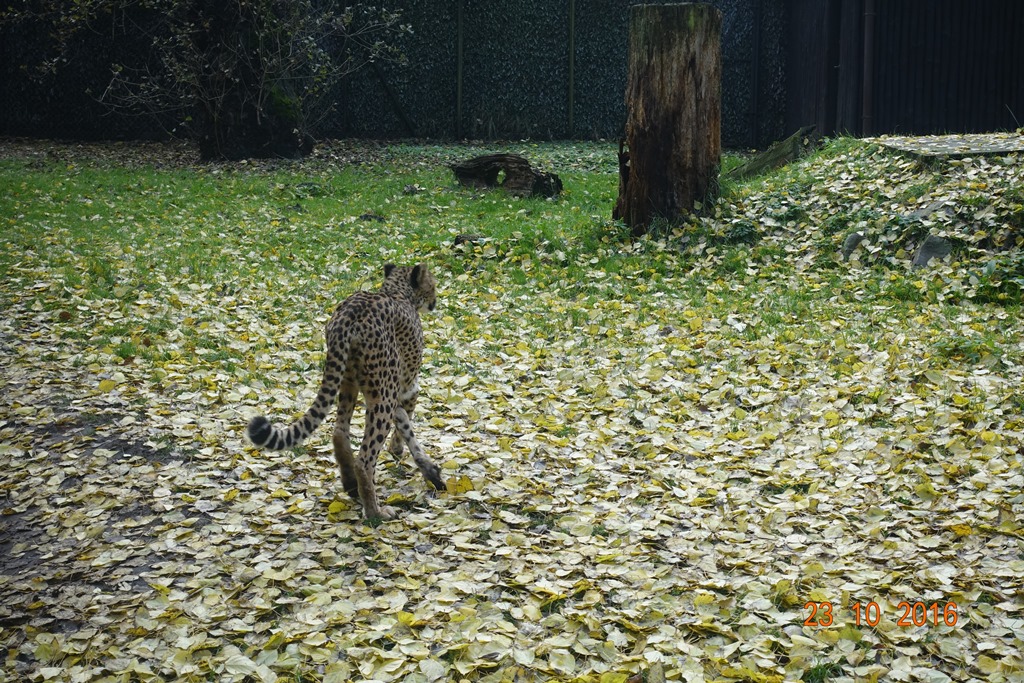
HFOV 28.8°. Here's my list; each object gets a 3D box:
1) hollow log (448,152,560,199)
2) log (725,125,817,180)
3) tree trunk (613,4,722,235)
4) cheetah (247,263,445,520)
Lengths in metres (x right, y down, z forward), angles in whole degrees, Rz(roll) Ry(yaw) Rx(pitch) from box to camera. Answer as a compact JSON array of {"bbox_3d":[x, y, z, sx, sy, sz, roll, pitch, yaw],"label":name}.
[{"bbox_3d":[-0.050,-1.531,18.058,0.920,0.370,0.430,6,12,31],"label":"hollow log"},{"bbox_3d":[2.418,-1.766,18.700,0.980,0.270,0.300,-27,1,19],"label":"log"},{"bbox_3d":[1.206,-1.749,15.445,0.840,1.700,0.800,1,10,4],"label":"tree trunk"},{"bbox_3d":[-0.510,0.148,7.410,0.470,0.770,1.280,2,10,12],"label":"cheetah"}]

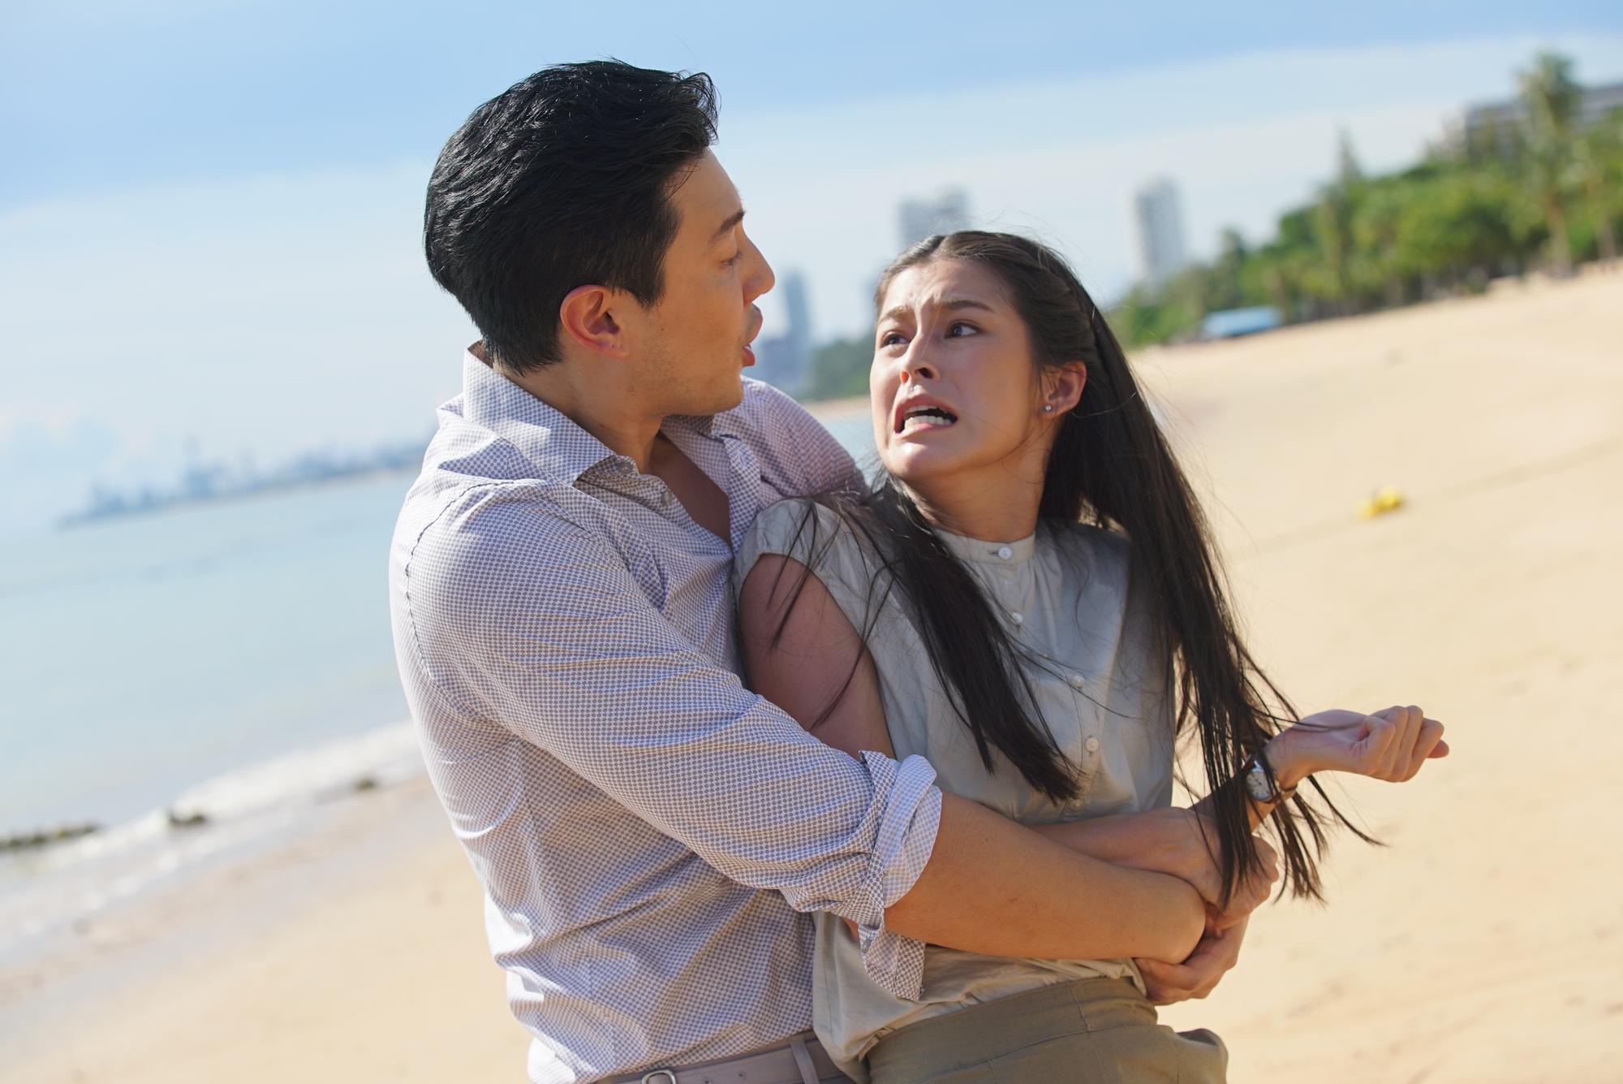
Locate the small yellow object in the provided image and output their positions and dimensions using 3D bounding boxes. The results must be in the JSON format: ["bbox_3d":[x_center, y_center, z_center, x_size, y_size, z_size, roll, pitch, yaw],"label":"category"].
[{"bbox_3d":[3.846,-0.261,21.300,0.310,0.180,0.220,-9,2,10],"label":"small yellow object"}]

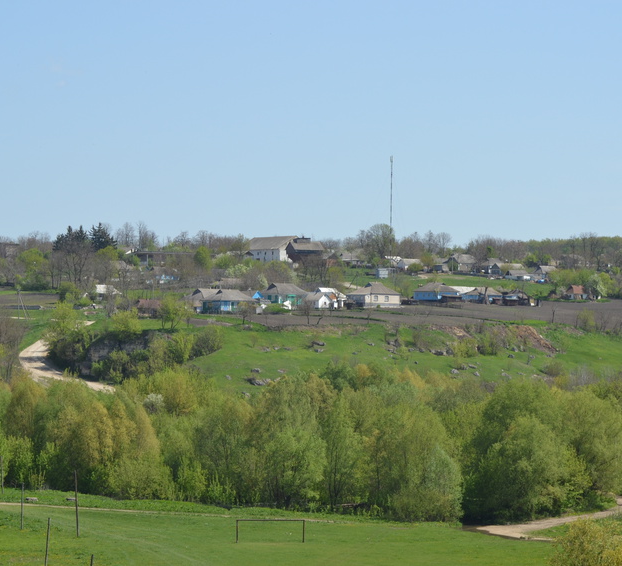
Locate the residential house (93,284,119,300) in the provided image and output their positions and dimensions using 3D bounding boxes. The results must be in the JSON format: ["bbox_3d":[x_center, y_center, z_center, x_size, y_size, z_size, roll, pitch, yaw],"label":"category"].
[{"bbox_3d":[-57.480,2.880,700.000,7.300,4.700,6.300,0,0,-12],"label":"residential house"}]

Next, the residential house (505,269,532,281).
[{"bbox_3d":[63.219,-2.437,755.000,7.600,3.800,5.400,0,0,-25],"label":"residential house"}]

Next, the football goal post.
[{"bbox_3d":[-4.326,26.875,268.000,7.450,2.500,0.150,0,0,-3],"label":"football goal post"}]

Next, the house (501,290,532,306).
[{"bbox_3d":[52.940,4.080,640.000,6.700,4.200,6.000,0,0,-25],"label":"house"}]

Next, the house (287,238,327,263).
[{"bbox_3d":[-1.940,-10.740,845.000,11.200,8.400,7.600,0,0,-27],"label":"house"}]

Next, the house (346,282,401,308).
[{"bbox_3d":[15.760,3.050,620.000,10.700,6.200,9.000,0,0,-28],"label":"house"}]

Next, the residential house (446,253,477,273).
[{"bbox_3d":[49.000,-6.410,815.000,8.200,6.100,8.000,0,0,-38],"label":"residential house"}]

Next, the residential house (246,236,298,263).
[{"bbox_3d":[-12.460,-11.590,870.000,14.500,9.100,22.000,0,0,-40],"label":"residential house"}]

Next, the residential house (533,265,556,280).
[{"bbox_3d":[75.480,-3.290,800.000,6.800,5.000,6.200,0,0,-32],"label":"residential house"}]

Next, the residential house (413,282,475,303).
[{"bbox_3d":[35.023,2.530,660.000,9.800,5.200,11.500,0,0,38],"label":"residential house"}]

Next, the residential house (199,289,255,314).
[{"bbox_3d":[-19.900,4.690,605.000,10.500,5.900,8.800,0,0,-28],"label":"residential house"}]

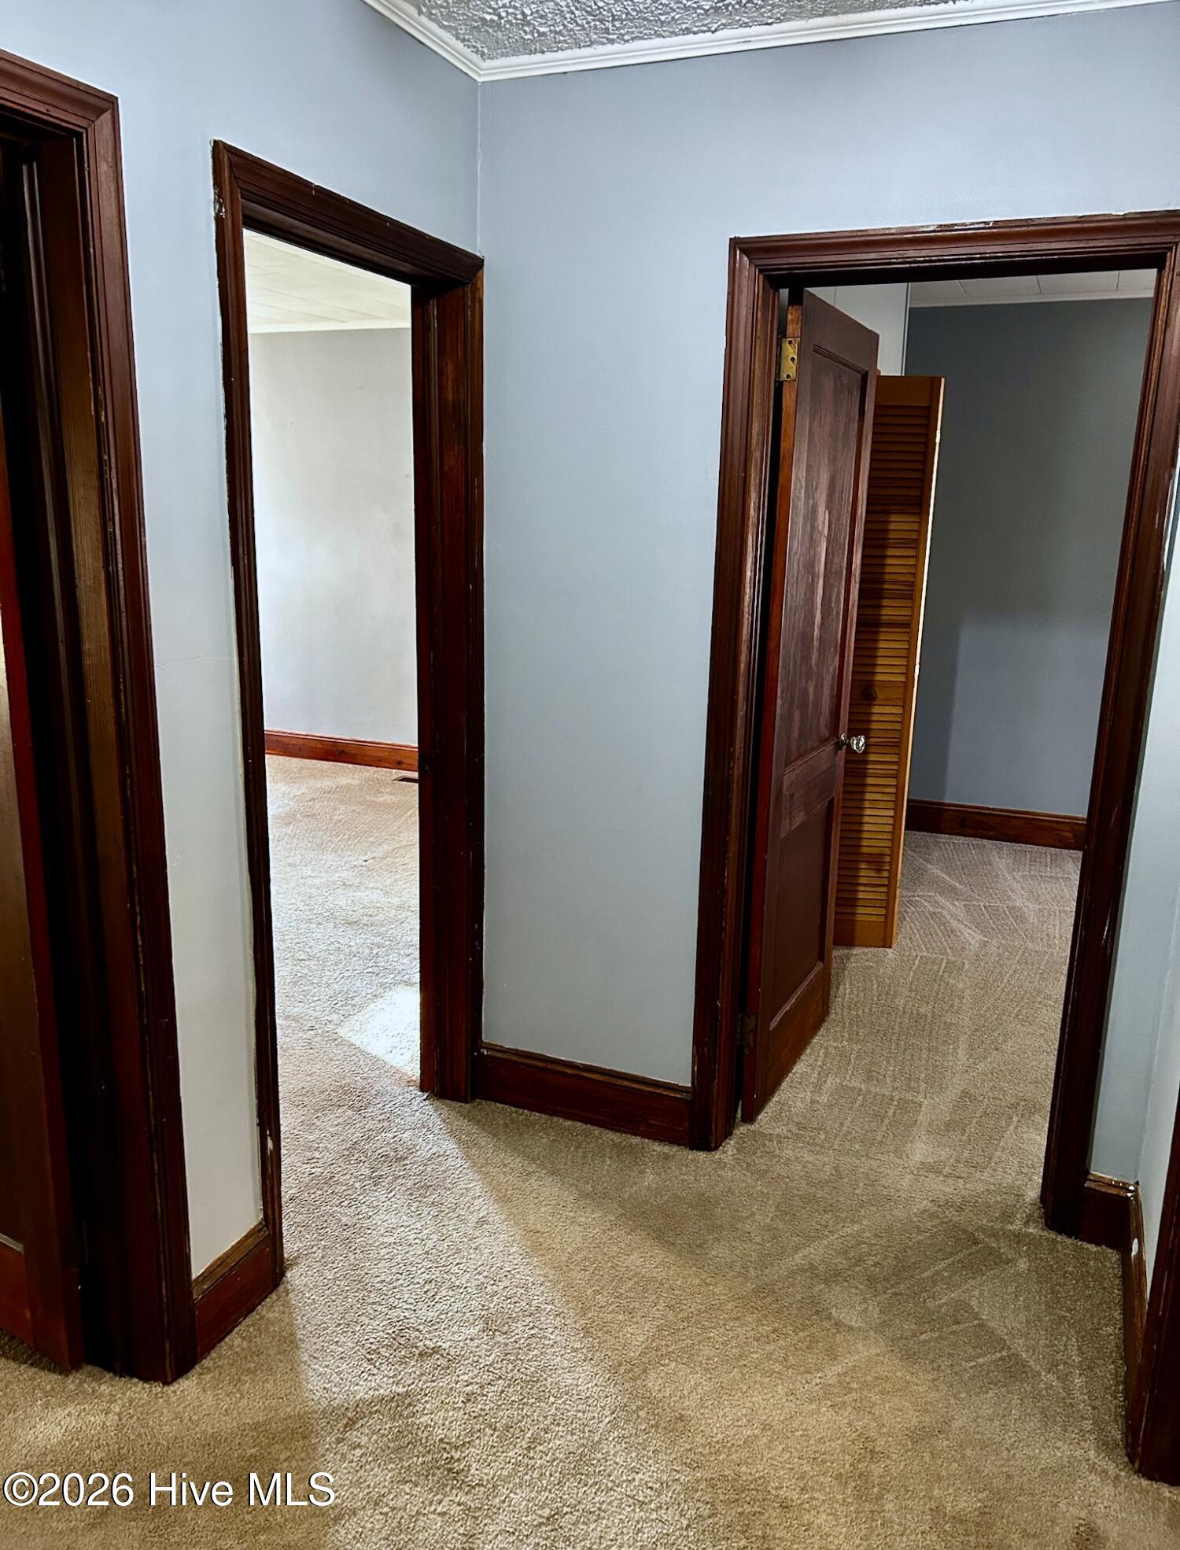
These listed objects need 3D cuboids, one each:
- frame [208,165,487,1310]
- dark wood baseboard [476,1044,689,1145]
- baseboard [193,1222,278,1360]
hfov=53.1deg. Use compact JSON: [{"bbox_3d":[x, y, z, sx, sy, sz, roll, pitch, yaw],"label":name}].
[{"bbox_3d":[-0.521,-0.082,2.548,0.181,2.095,0.903,6,14,21],"label":"frame"},{"bbox_3d":[-0.015,0.809,3.027,0.589,0.165,0.023,6,14,21],"label":"dark wood baseboard"},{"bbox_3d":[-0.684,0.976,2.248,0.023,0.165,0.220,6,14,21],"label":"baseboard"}]

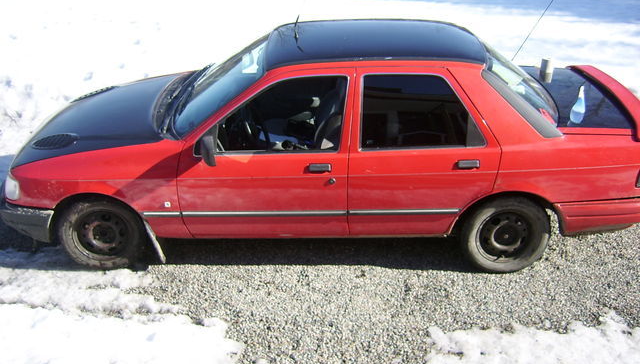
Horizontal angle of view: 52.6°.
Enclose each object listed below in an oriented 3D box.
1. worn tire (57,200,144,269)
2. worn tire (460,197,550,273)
[{"bbox_3d":[-1.421,0.314,4.278,0.565,0.565,0.180,0,27,3],"label":"worn tire"},{"bbox_3d":[1.183,0.320,4.133,0.565,0.565,0.180,0,27,3],"label":"worn tire"}]

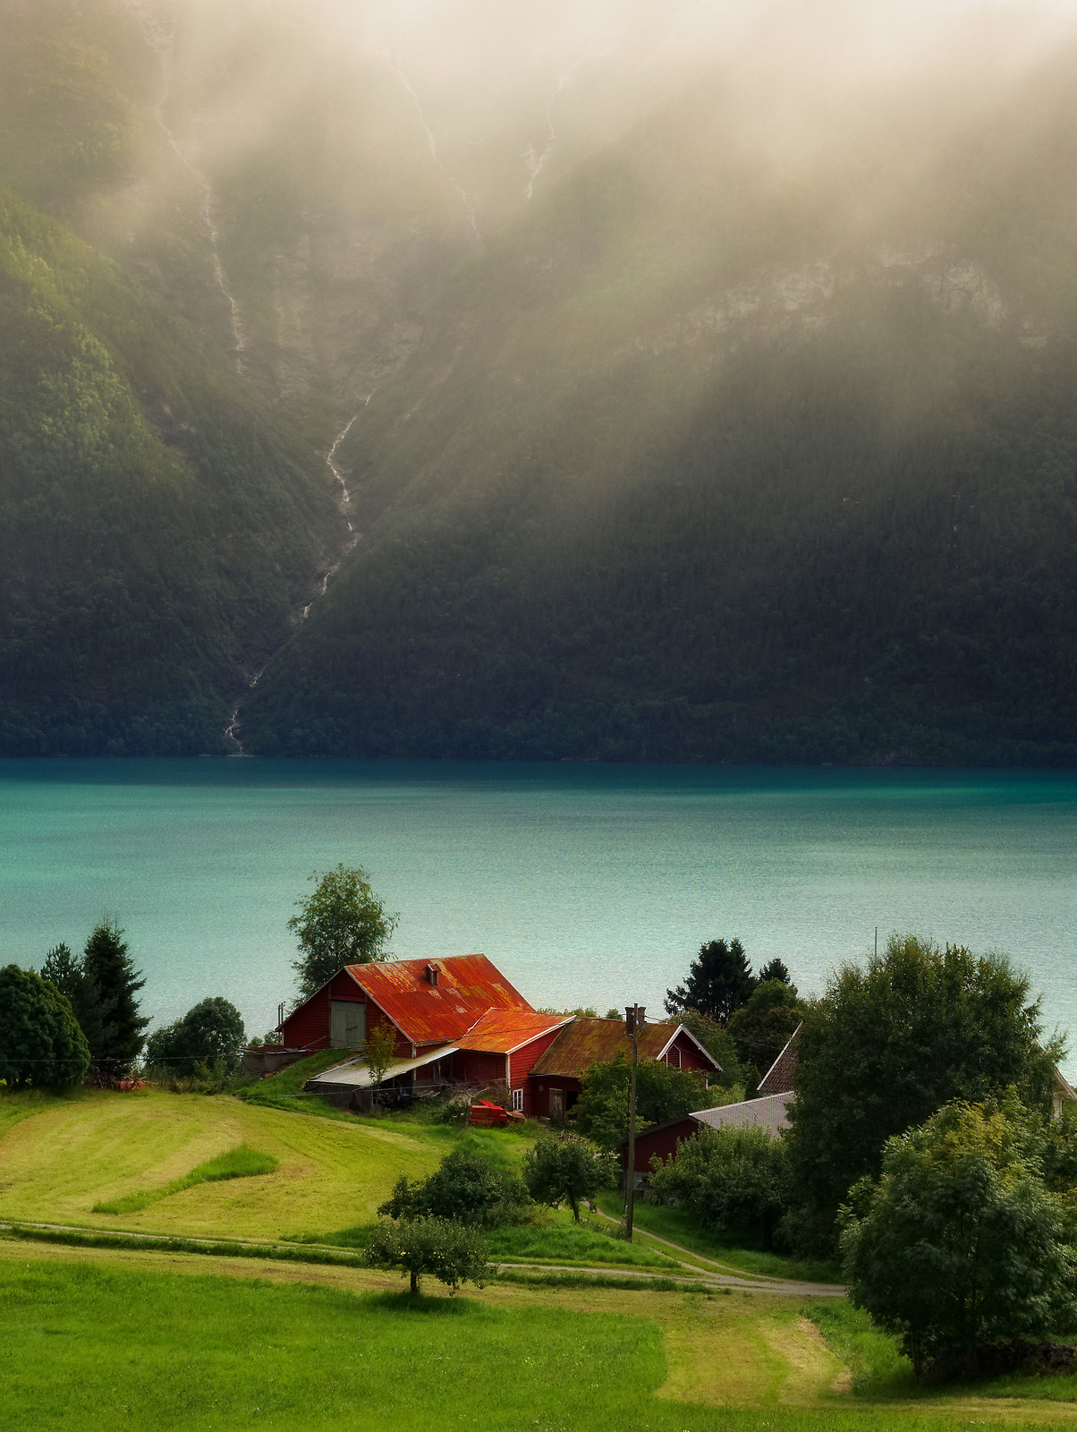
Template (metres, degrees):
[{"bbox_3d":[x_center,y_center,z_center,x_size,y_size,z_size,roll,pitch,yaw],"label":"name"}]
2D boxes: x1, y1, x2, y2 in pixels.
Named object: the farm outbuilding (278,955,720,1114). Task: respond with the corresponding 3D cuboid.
[{"bbox_3d":[-2.100,17.427,220.018,20.500,7.581,13.000,1,3,32],"label":"farm outbuilding"}]

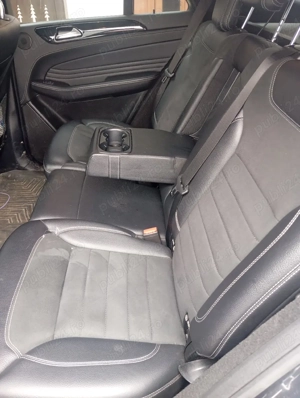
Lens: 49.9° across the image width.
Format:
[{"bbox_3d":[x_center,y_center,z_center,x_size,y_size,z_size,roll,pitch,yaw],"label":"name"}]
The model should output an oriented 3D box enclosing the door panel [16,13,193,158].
[{"bbox_3d":[-0.231,-0.495,1.595,0.840,0.700,0.130,-1,33,-2],"label":"door panel"}]

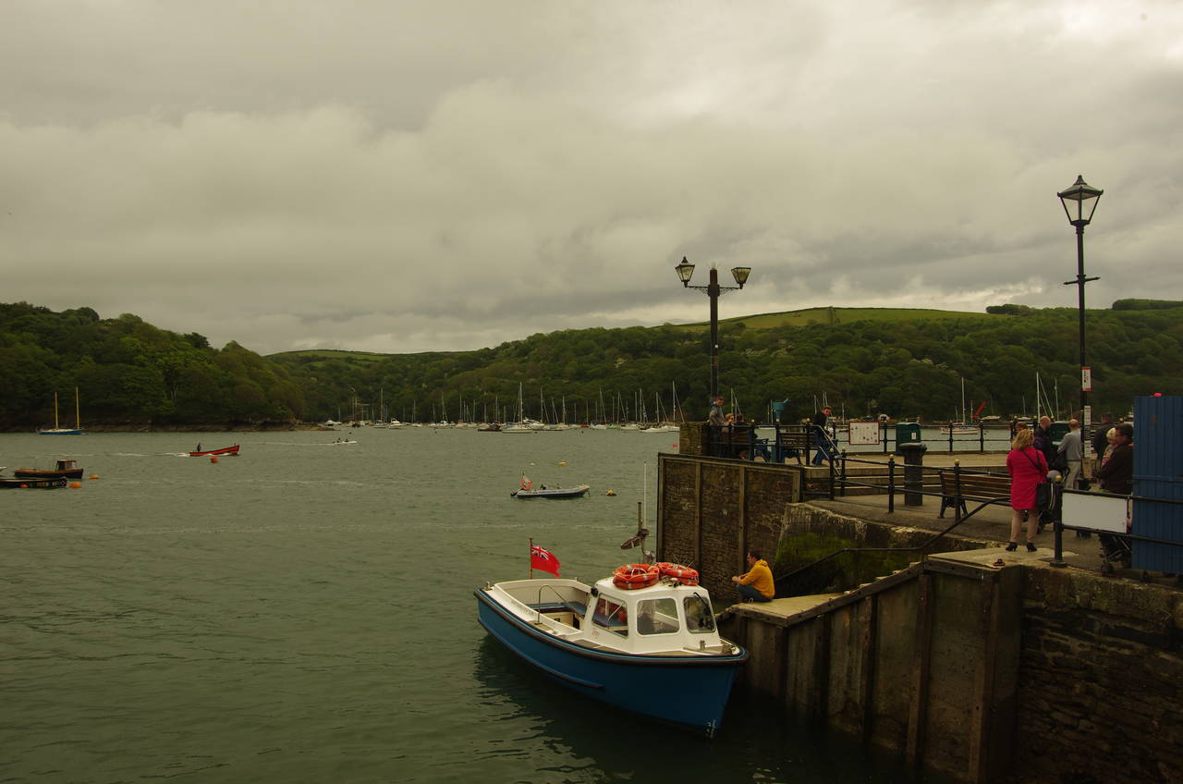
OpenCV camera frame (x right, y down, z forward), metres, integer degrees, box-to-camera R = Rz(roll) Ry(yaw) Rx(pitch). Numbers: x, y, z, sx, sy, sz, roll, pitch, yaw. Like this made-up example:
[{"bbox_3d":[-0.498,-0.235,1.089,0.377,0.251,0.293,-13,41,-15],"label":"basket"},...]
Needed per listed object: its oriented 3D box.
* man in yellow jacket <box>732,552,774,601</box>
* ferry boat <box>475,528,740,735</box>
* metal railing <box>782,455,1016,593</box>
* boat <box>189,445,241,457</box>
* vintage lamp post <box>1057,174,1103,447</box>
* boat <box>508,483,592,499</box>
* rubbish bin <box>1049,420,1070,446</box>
[{"bbox_3d":[2.696,3.121,14.725,0.720,0.950,0.500,0,-2,18],"label":"man in yellow jacket"},{"bbox_3d":[0.422,3.723,15.337,2.500,2.500,7.200,1,-2,-29],"label":"ferry boat"},{"bbox_3d":[5.244,2.291,15.262,1.600,2.100,4.900,1,-2,-25],"label":"metal railing"},{"bbox_3d":[-40.646,6.349,95.318,5.600,1.200,1.800,0,-1,-6],"label":"boat"},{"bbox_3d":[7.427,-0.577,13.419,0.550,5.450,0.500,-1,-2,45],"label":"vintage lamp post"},{"bbox_3d":[-2.171,5.301,47.689,4.200,0.800,1.700,0,-1,-5],"label":"boat"},{"bbox_3d":[15.391,1.468,28.972,0.700,1.000,0.650,0,-1,9],"label":"rubbish bin"}]

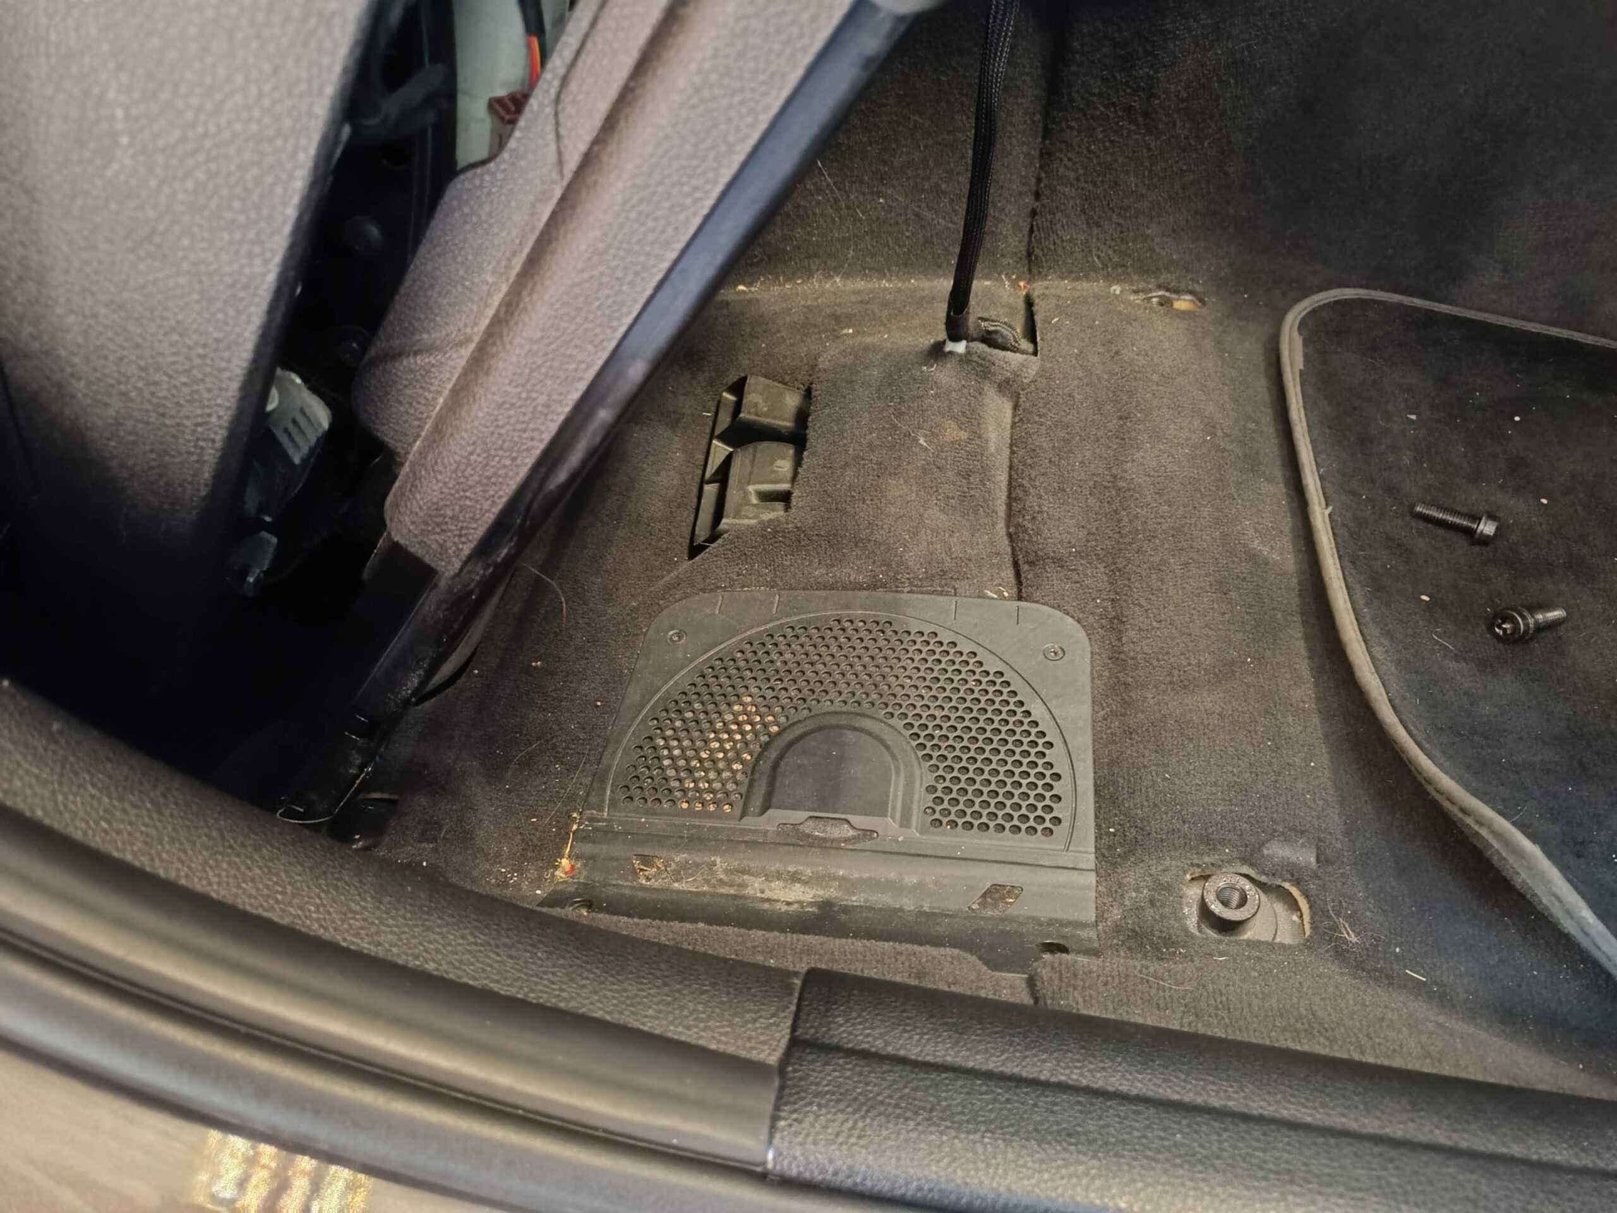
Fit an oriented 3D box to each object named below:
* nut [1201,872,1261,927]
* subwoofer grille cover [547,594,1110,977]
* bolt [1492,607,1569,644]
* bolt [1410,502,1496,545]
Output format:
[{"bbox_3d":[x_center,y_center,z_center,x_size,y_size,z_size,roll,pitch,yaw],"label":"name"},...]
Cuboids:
[{"bbox_3d":[0.171,0.121,0.456,0.021,0.012,0.021,3,47,10],"label":"nut"},{"bbox_3d":[0.016,0.071,0.525,0.229,0.022,0.200,3,47,10],"label":"subwoofer grille cover"},{"bbox_3d":[0.336,0.008,0.519,0.034,0.018,0.018,-7,45,-15],"label":"bolt"},{"bbox_3d":[0.330,-0.045,0.572,0.038,0.019,0.019,19,52,31],"label":"bolt"}]

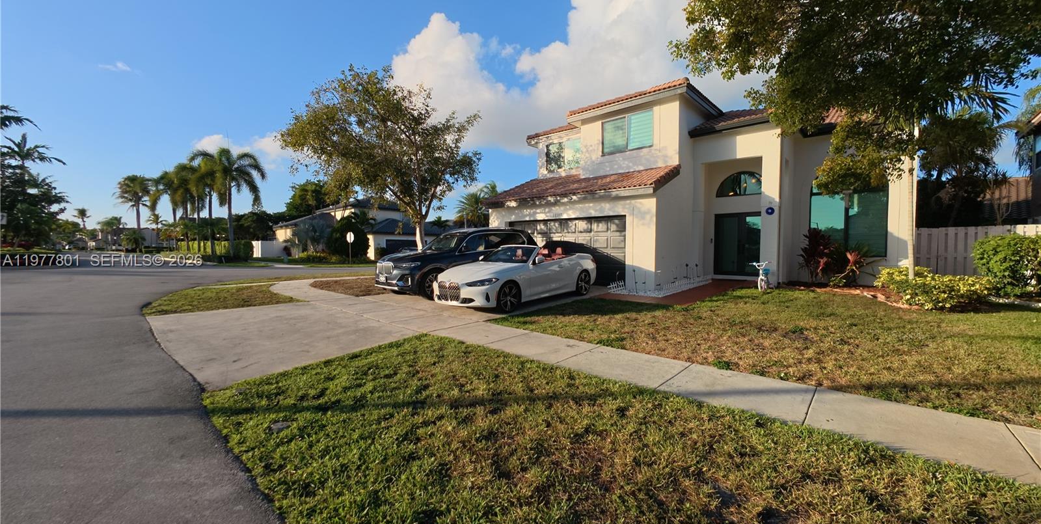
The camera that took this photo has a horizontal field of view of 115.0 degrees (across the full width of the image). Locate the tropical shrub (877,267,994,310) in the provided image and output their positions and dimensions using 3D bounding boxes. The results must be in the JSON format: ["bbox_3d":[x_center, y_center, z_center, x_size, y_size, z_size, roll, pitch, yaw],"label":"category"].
[{"bbox_3d":[10.047,0.538,7.940,1.900,0.770,2.400,2,3,37],"label":"tropical shrub"}]

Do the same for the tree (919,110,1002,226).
[{"bbox_3d":[17.745,-2.757,13.412,2.900,6.875,2.900,0,2,0],"label":"tree"}]

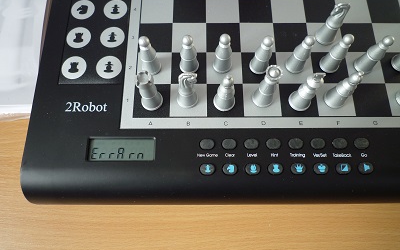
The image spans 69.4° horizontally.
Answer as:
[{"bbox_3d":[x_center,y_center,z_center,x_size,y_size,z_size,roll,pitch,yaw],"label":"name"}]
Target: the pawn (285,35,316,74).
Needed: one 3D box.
[{"bbox_3d":[0.076,-0.054,0.213,0.016,0.038,0.016,0,72,-1],"label":"pawn"}]

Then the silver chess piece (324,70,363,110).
[{"bbox_3d":[0.103,-0.026,0.203,0.016,0.041,0.016,0,72,-1],"label":"silver chess piece"}]

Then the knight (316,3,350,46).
[{"bbox_3d":[0.103,-0.079,0.221,0.016,0.039,0.016,-14,73,-5],"label":"knight"}]

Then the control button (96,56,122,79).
[{"bbox_3d":[-0.075,-0.047,0.239,0.021,0.003,0.022,0,72,0],"label":"control button"}]

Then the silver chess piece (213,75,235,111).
[{"bbox_3d":[0.019,-0.024,0.202,0.016,0.041,0.016,0,72,-1],"label":"silver chess piece"}]

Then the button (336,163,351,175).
[{"bbox_3d":[0.102,0.031,0.205,0.011,0.003,0.008,0,72,-1],"label":"button"}]

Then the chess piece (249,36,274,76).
[{"bbox_3d":[0.047,-0.053,0.213,0.016,0.038,0.016,0,72,-1],"label":"chess piece"}]

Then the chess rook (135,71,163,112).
[{"bbox_3d":[-0.036,-0.024,0.203,0.016,0.038,0.016,0,72,-1],"label":"chess rook"}]

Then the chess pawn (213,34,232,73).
[{"bbox_3d":[0.018,-0.053,0.212,0.015,0.039,0.015,0,72,-1],"label":"chess pawn"}]

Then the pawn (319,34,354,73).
[{"bbox_3d":[0.103,-0.054,0.213,0.016,0.038,0.016,0,72,-1],"label":"pawn"}]

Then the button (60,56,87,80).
[{"bbox_3d":[-0.100,-0.046,0.229,0.020,0.001,0.020,0,72,-1],"label":"button"}]

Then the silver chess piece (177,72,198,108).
[{"bbox_3d":[-0.010,-0.027,0.211,0.017,0.040,0.016,0,72,0],"label":"silver chess piece"}]

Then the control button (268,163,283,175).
[{"bbox_3d":[0.059,0.035,0.227,0.013,0.003,0.010,0,72,0],"label":"control button"}]

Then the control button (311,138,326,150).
[{"bbox_3d":[0.096,0.015,0.234,0.012,0.003,0.009,0,72,0],"label":"control button"}]

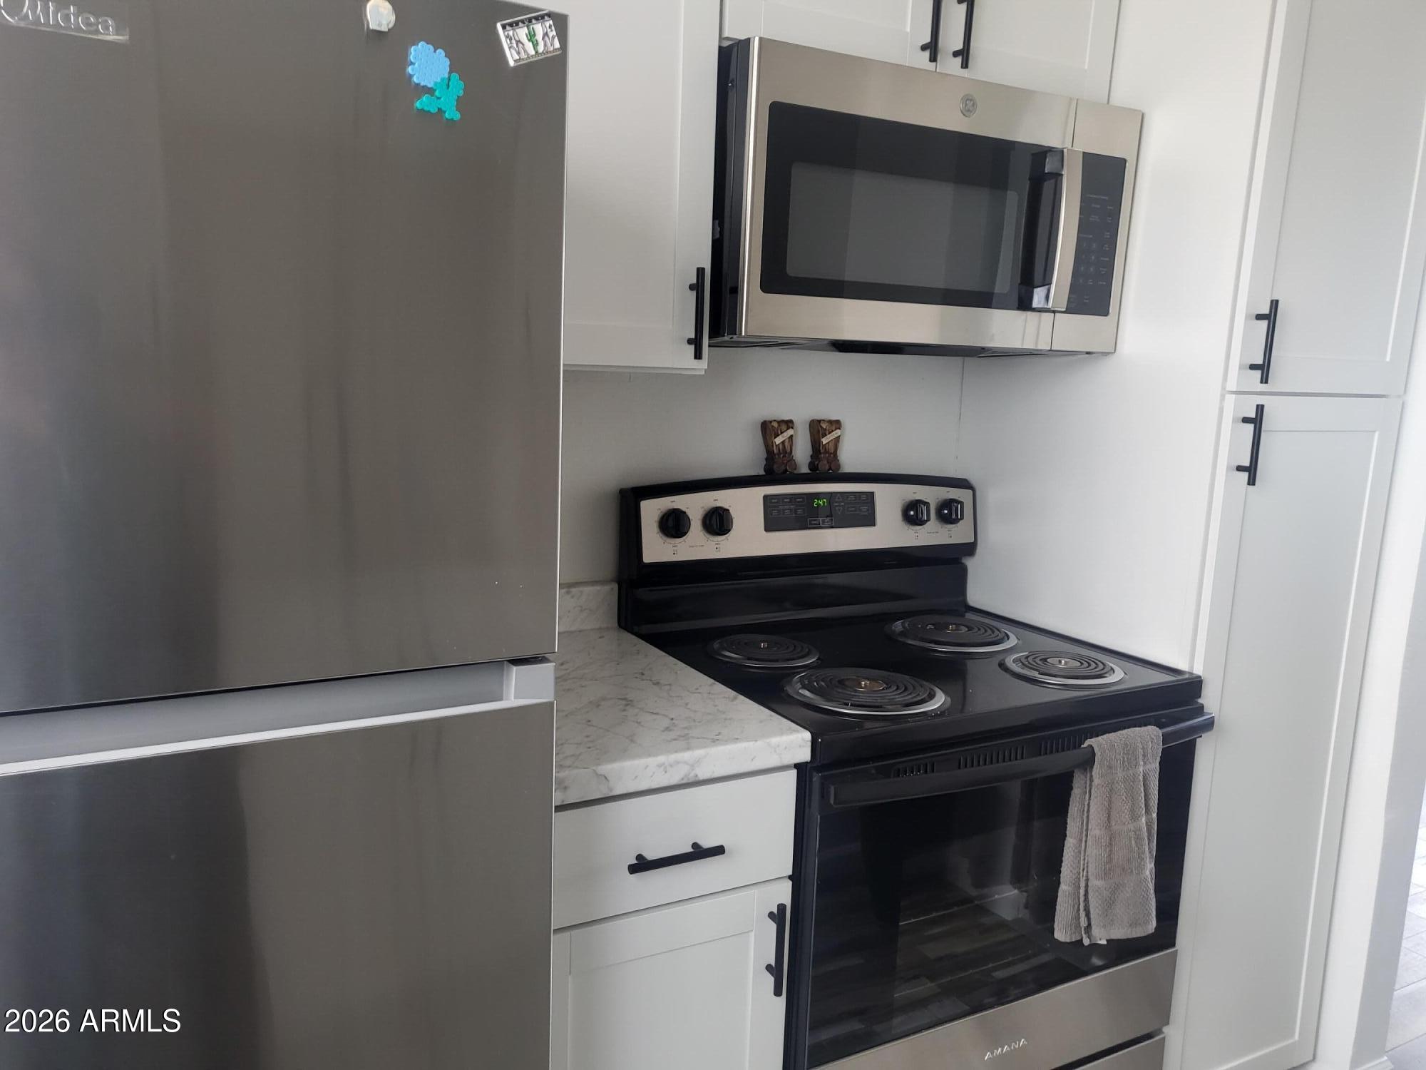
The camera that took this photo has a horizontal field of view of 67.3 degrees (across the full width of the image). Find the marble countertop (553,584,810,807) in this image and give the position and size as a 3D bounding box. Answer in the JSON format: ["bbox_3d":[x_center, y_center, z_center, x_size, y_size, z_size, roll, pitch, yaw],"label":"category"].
[{"bbox_3d":[-0.195,0.196,1.562,0.391,0.117,0.635,-3,10,-28],"label":"marble countertop"}]

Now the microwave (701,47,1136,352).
[{"bbox_3d":[0.298,-0.517,1.820,0.756,0.414,0.435,-3,10,-28],"label":"microwave"}]

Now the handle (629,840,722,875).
[{"bbox_3d":[-0.051,0.391,1.315,0.130,0.013,0.035,-3,10,-28],"label":"handle"}]

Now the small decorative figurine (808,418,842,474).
[{"bbox_3d":[0.211,-0.169,2.031,0.049,0.097,0.038,-3,10,-28],"label":"small decorative figurine"}]

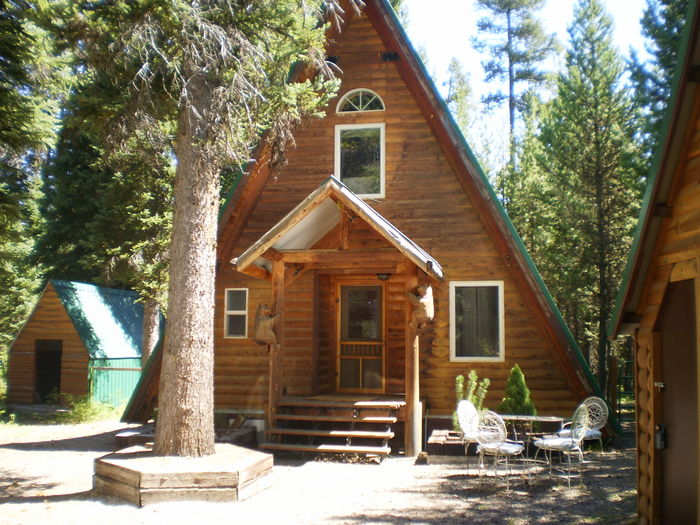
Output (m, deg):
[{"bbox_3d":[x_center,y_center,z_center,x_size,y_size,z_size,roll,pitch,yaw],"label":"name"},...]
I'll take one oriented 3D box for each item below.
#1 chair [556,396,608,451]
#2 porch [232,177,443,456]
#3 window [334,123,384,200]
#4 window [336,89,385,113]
[{"bbox_3d":[3.383,2.458,10.686,0.620,0.950,0.580,4,-7,-34],"label":"chair"},{"bbox_3d":[-0.078,0.886,11.775,3.226,4.259,1.800,-1,-6,10],"label":"porch"},{"bbox_3d":[0.173,-1.757,12.680,0.893,1.337,0.100,-1,-6,10],"label":"window"},{"bbox_3d":[0.193,-2.848,12.794,0.867,0.429,0.100,-1,-6,10],"label":"window"}]

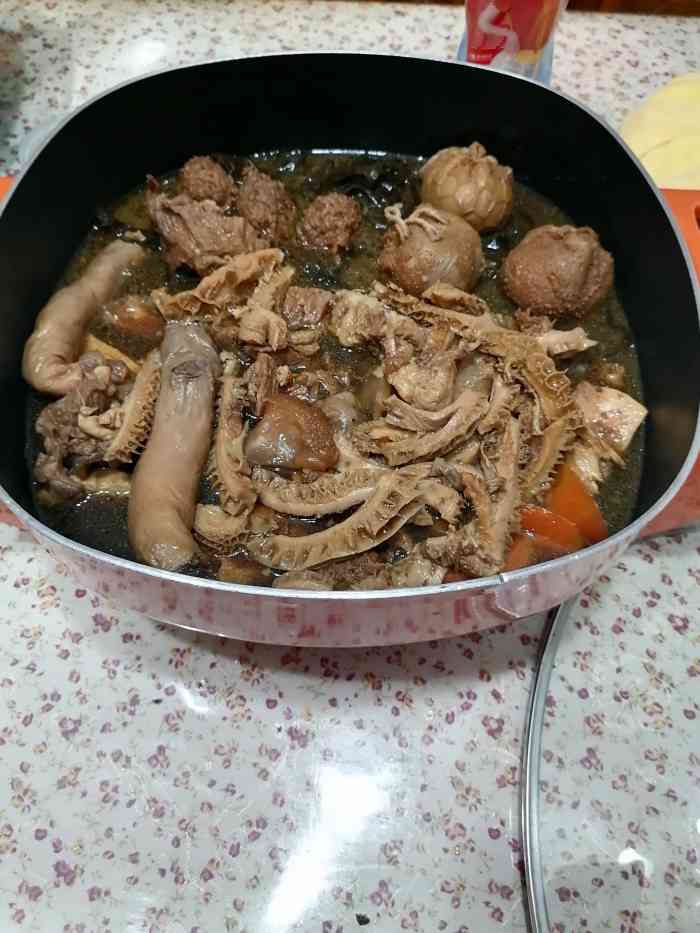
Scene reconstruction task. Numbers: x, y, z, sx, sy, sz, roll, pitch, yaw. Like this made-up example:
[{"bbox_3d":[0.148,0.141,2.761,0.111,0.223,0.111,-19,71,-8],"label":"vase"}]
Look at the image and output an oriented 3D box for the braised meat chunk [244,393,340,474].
[{"bbox_3d":[-0.024,-0.013,0.304,0.040,0.025,0.032,0,58,-1],"label":"braised meat chunk"}]

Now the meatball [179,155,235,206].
[{"bbox_3d":[-0.077,-0.153,0.393,0.029,0.028,0.029,1,59,0],"label":"meatball"}]

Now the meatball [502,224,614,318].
[{"bbox_3d":[0.103,-0.094,0.359,0.054,0.048,0.052,1,59,0],"label":"meatball"}]

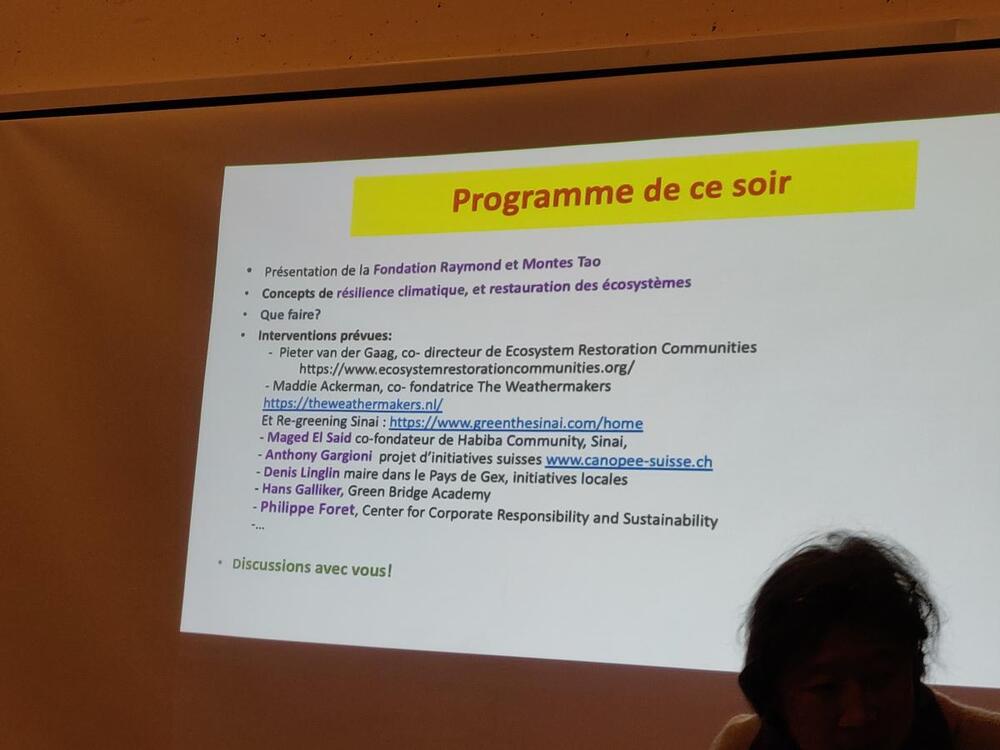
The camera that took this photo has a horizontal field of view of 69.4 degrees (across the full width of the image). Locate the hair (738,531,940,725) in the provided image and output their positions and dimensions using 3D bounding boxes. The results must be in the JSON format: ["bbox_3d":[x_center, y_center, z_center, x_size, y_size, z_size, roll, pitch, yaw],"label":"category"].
[{"bbox_3d":[0.408,0.305,0.885,0.212,0.225,0.215,7,9,16],"label":"hair"}]

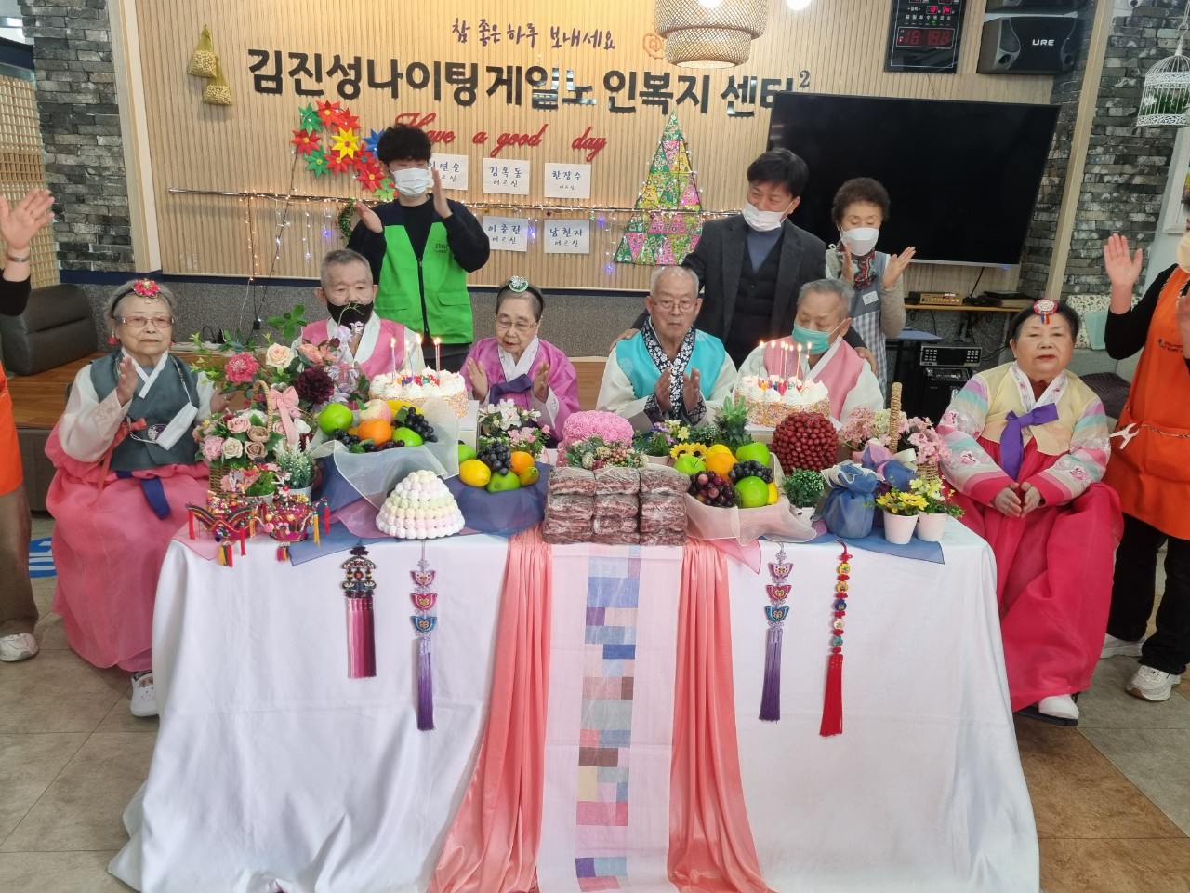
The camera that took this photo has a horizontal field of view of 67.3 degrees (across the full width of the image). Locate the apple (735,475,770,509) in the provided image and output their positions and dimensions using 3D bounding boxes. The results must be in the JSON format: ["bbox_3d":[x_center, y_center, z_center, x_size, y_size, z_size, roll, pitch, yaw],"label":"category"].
[{"bbox_3d":[0.368,0.105,2.090,0.080,0.074,0.080,2,17,-1],"label":"apple"}]

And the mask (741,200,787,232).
[{"bbox_3d":[0.535,-0.729,2.820,0.140,0.105,0.085,22,29,20],"label":"mask"}]

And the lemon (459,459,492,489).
[{"bbox_3d":[-0.273,0.061,2.045,0.080,0.062,0.062,16,21,39],"label":"lemon"}]

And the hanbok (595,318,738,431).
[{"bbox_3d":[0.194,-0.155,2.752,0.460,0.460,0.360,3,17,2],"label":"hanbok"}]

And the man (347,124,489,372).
[{"bbox_3d":[-0.657,-0.336,3.401,0.510,1.670,0.380,-1,17,-11],"label":"man"}]

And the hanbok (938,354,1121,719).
[{"bbox_3d":[1.262,0.228,2.667,0.540,0.930,0.600,8,17,19],"label":"hanbok"}]

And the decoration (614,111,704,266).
[{"bbox_3d":[0.446,-1.648,5.750,0.620,0.980,0.040,2,17,-1],"label":"decoration"}]

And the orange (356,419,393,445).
[{"bbox_3d":[-0.531,-0.032,2.150,0.083,0.078,0.083,2,16,0],"label":"orange"}]

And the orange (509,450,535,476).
[{"bbox_3d":[-0.173,0.042,2.129,0.064,0.062,0.064,1,16,-4],"label":"orange"}]

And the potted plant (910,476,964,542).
[{"bbox_3d":[0.795,0.136,2.098,0.122,0.150,0.115,2,16,0],"label":"potted plant"}]

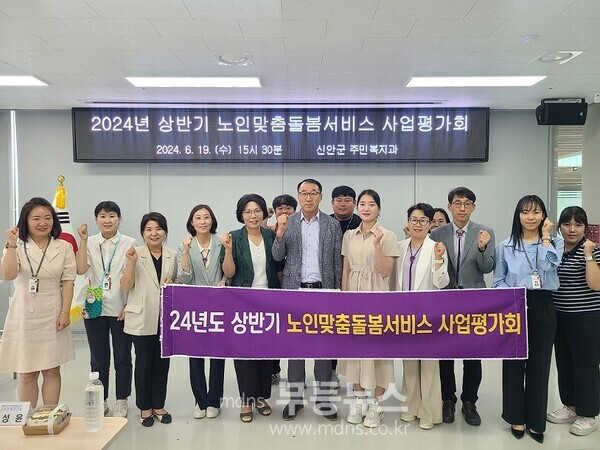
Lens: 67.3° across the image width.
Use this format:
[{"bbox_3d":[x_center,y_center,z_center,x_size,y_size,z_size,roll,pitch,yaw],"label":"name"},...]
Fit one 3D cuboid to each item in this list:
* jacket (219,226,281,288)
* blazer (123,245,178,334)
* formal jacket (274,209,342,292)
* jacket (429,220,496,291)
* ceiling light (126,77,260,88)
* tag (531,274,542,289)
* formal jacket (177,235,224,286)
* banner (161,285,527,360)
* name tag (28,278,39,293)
[{"bbox_3d":[-0.375,0.319,3.380,0.470,0.630,0.280,0,1,-5],"label":"jacket"},{"bbox_3d":[-1.078,0.472,3.250,0.420,0.670,0.290,0,1,-9],"label":"blazer"},{"bbox_3d":[0.056,0.257,3.360,0.530,0.740,0.310,0,1,0],"label":"formal jacket"},{"bbox_3d":[1.183,0.319,3.300,0.500,0.730,0.300,0,1,9],"label":"jacket"},{"bbox_3d":[-1.021,-1.382,4.360,1.280,0.040,0.320,0,1,0],"label":"ceiling light"},{"bbox_3d":[1.550,0.370,2.950,0.066,0.095,0.008,0,1,8],"label":"tag"},{"bbox_3d":[-0.751,0.368,3.420,0.400,0.630,0.280,0,1,-10],"label":"formal jacket"},{"bbox_3d":[0.302,0.662,3.060,2.490,0.490,0.070,0,1,0],"label":"banner"},{"bbox_3d":[-1.690,0.384,2.860,0.064,0.097,0.008,0,1,-8],"label":"name tag"}]

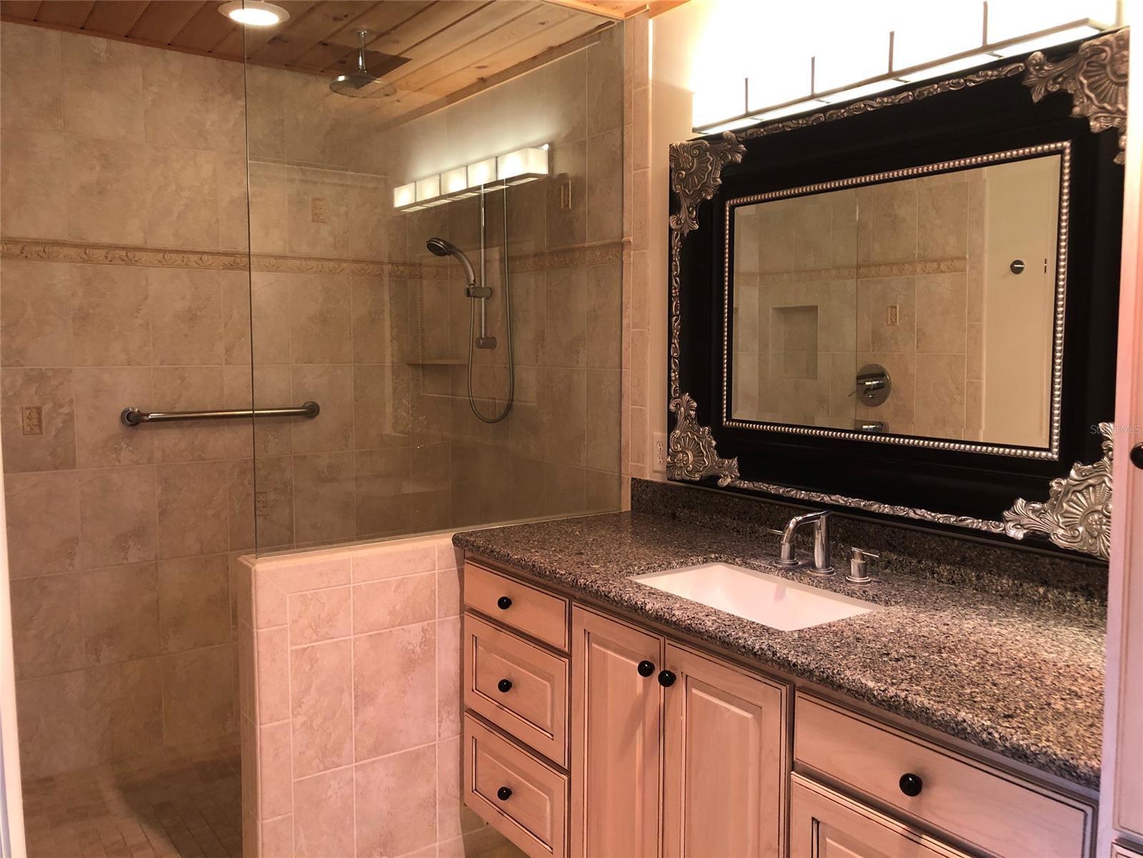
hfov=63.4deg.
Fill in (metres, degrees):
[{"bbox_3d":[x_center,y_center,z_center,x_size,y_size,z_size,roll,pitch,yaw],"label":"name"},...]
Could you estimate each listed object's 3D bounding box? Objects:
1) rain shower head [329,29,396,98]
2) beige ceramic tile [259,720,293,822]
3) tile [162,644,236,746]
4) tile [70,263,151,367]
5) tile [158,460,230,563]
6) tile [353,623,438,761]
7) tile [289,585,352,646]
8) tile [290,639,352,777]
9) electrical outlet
[{"bbox_3d":[-0.654,-1.156,2.900,0.207,0.188,0.207,0,5,0],"label":"rain shower head"},{"bbox_3d":[-0.754,0.872,2.358,0.076,0.247,0.010,-3,6,-35],"label":"beige ceramic tile"},{"bbox_3d":[-1.386,0.992,3.439,0.245,0.347,0.010,-3,6,-35],"label":"tile"},{"bbox_3d":[-1.584,-0.389,3.175,0.245,0.344,0.010,-3,6,-35],"label":"tile"},{"bbox_3d":[-1.384,0.295,3.378,0.245,0.347,0.010,-3,6,-35],"label":"tile"},{"bbox_3d":[-0.482,0.719,2.538,0.245,0.347,0.010,-3,6,-35],"label":"tile"},{"bbox_3d":[-0.613,0.455,2.259,0.153,0.129,0.012,-3,6,-35],"label":"tile"},{"bbox_3d":[-0.652,0.729,2.418,0.166,0.347,0.010,-3,6,-35],"label":"tile"},{"bbox_3d":[0.278,0.071,2.863,0.008,0.121,0.076,-3,6,-35],"label":"electrical outlet"}]

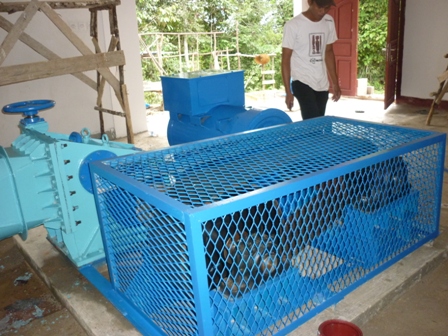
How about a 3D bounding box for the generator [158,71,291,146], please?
[{"bbox_3d":[0.036,-0.366,3.583,0.610,0.814,1.102,-15,19,-35],"label":"generator"}]

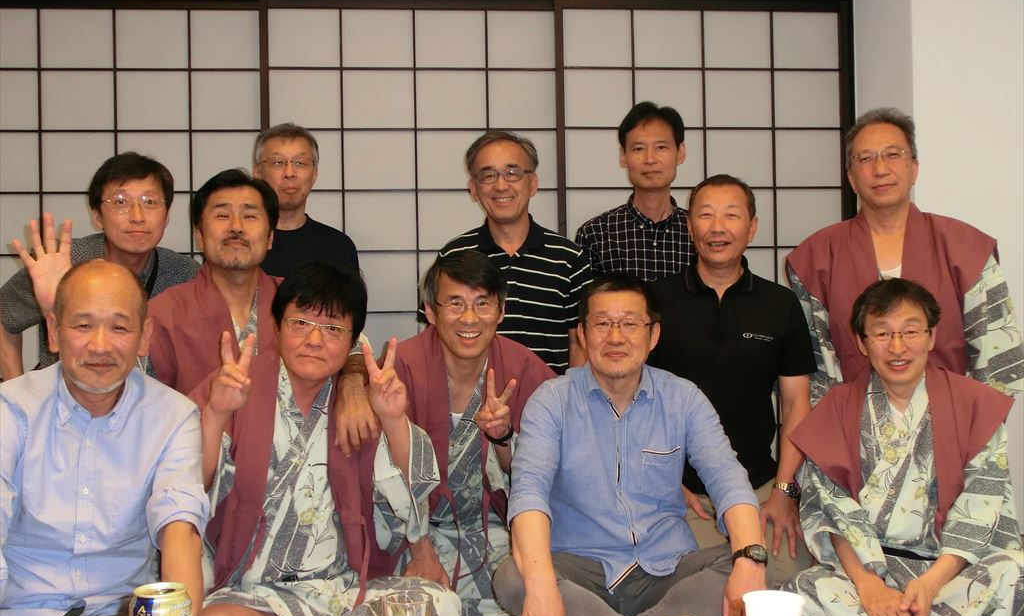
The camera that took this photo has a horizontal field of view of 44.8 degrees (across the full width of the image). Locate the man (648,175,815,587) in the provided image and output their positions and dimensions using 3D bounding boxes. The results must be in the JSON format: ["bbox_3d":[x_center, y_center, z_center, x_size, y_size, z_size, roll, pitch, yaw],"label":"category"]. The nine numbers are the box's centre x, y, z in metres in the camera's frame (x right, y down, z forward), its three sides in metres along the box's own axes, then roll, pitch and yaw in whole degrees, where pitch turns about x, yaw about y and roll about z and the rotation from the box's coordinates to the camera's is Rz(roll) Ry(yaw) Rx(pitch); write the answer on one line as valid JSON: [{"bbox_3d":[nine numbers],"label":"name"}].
[{"bbox_3d":[0.505,0.214,2.980,0.500,1.080,0.650,-1,0,7],"label":"man"}]

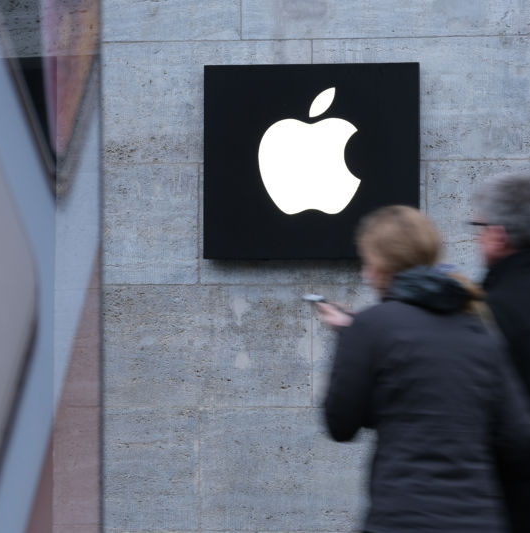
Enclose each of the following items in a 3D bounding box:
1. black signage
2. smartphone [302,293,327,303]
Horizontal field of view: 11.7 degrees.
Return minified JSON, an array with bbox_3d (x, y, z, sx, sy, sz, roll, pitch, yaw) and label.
[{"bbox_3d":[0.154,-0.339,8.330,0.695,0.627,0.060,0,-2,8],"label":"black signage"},{"bbox_3d":[0.157,0.096,6.700,0.143,0.008,0.070,20,18,25],"label":"smartphone"}]

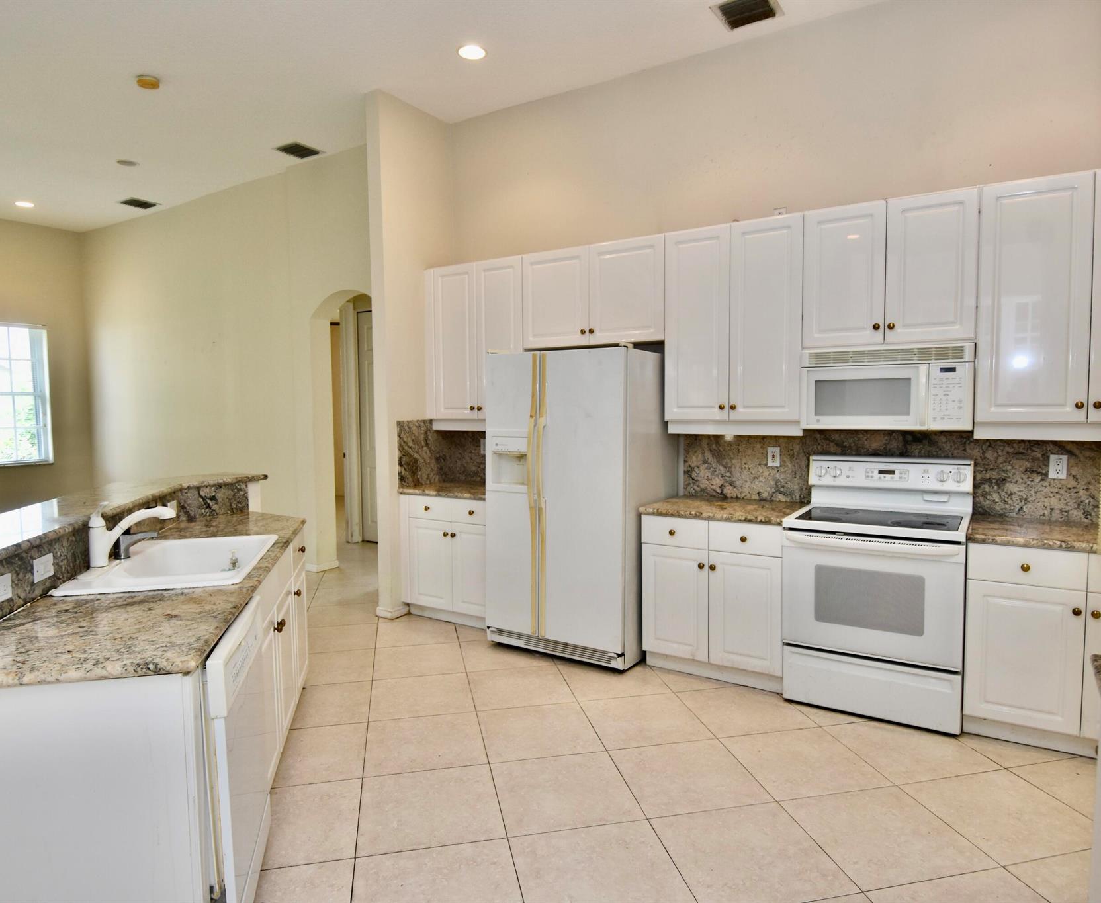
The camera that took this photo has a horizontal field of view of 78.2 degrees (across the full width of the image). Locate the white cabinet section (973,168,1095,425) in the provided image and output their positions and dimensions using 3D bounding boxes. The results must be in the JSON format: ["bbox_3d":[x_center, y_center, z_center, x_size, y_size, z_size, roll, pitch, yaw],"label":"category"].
[{"bbox_3d":[2.218,-0.671,3.137,0.412,1.068,0.330,2,4,32],"label":"white cabinet section"}]

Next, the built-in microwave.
[{"bbox_3d":[1.702,-0.318,3.435,0.758,0.407,0.365,2,4,32],"label":"built-in microwave"}]

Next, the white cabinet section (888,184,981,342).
[{"bbox_3d":[1.878,-0.872,3.334,0.383,0.686,0.330,2,4,32],"label":"white cabinet section"}]

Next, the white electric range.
[{"bbox_3d":[1.607,0.641,3.331,0.763,1.178,0.700,2,4,32],"label":"white electric range"}]

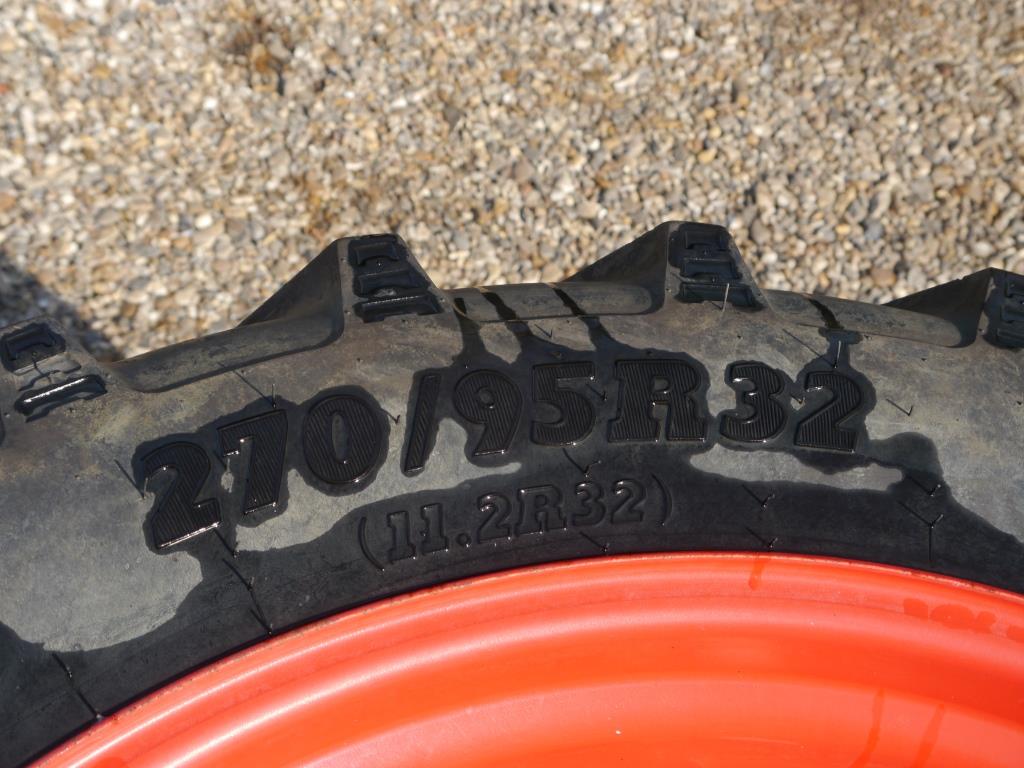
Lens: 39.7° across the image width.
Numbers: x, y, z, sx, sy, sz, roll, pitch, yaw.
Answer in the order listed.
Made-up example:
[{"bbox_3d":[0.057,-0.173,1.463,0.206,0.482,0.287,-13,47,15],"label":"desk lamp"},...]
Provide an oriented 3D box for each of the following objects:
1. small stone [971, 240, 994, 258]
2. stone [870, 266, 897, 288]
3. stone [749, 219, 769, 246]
[{"bbox_3d":[0.754,-0.216,2.276,0.038,0.024,0.036,31,56,13],"label":"small stone"},{"bbox_3d":[0.580,-0.166,2.216,0.041,0.026,0.040,27,56,11],"label":"stone"},{"bbox_3d":[0.391,-0.239,2.240,0.031,0.025,0.050,21,55,7],"label":"stone"}]

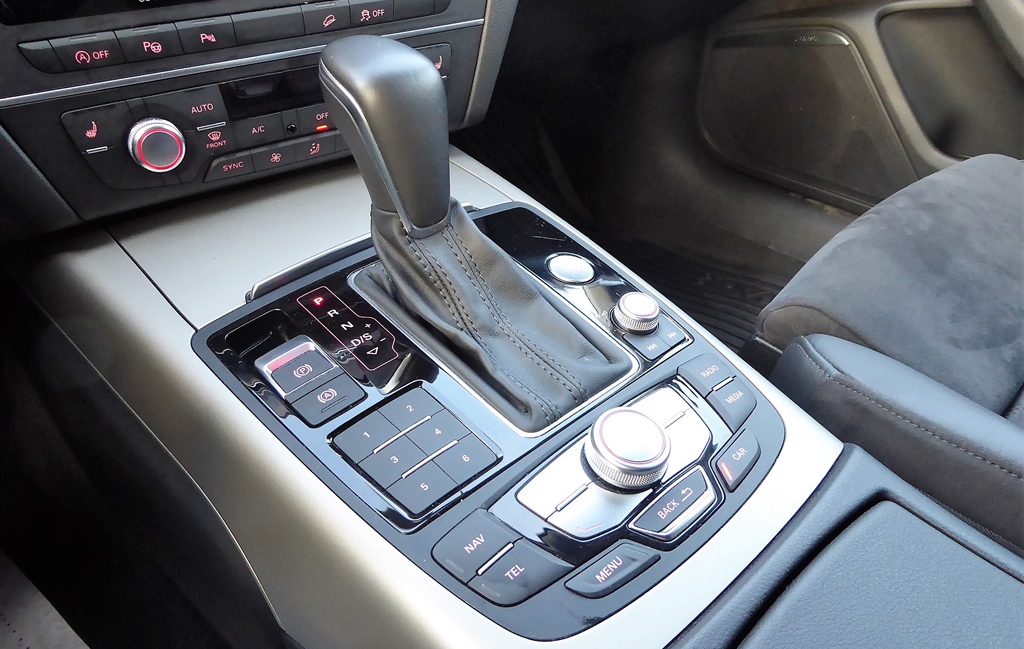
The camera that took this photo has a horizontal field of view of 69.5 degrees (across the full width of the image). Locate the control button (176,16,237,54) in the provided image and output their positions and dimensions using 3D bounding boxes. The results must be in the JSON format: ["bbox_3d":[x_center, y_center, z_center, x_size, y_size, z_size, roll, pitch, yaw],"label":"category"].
[{"bbox_3d":[-0.164,-0.156,0.397,0.030,0.016,0.009,-23,43,-30],"label":"control button"}]

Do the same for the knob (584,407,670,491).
[{"bbox_3d":[0.054,0.056,0.341,0.038,0.015,0.038,7,41,-6],"label":"knob"}]

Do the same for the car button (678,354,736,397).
[{"bbox_3d":[0.095,0.027,0.364,0.028,0.009,0.019,-23,51,-40],"label":"car button"}]

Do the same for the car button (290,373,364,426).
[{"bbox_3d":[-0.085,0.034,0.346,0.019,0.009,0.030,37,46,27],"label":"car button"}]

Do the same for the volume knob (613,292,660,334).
[{"bbox_3d":[0.072,-0.007,0.425,0.025,0.011,0.025,7,41,-6],"label":"volume knob"}]

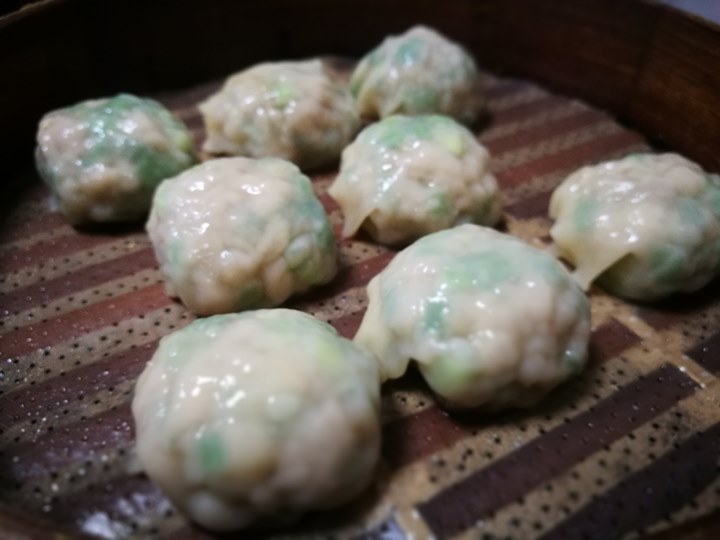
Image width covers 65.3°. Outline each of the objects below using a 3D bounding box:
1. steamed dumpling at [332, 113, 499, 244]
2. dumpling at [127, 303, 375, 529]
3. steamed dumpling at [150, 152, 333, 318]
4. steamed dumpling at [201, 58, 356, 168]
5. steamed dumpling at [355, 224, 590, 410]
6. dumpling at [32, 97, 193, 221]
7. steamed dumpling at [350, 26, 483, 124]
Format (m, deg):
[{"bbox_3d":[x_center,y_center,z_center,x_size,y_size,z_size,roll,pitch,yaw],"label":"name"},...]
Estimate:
[{"bbox_3d":[0.016,-0.027,0.166,0.050,0.033,0.047,1,41,0],"label":"steamed dumpling"},{"bbox_3d":[-0.019,0.026,0.106,0.045,0.032,0.043,1,41,0],"label":"dumpling"},{"bbox_3d":[-0.030,-0.009,0.144,0.047,0.035,0.046,1,41,0],"label":"steamed dumpling"},{"bbox_3d":[-0.028,-0.055,0.198,0.054,0.032,0.051,1,41,0],"label":"steamed dumpling"},{"bbox_3d":[0.024,0.009,0.124,0.051,0.033,0.046,1,41,0],"label":"steamed dumpling"},{"bbox_3d":[-0.074,-0.034,0.171,0.045,0.035,0.044,1,41,0],"label":"dumpling"},{"bbox_3d":[0.022,-0.077,0.223,0.051,0.034,0.049,1,41,0],"label":"steamed dumpling"}]

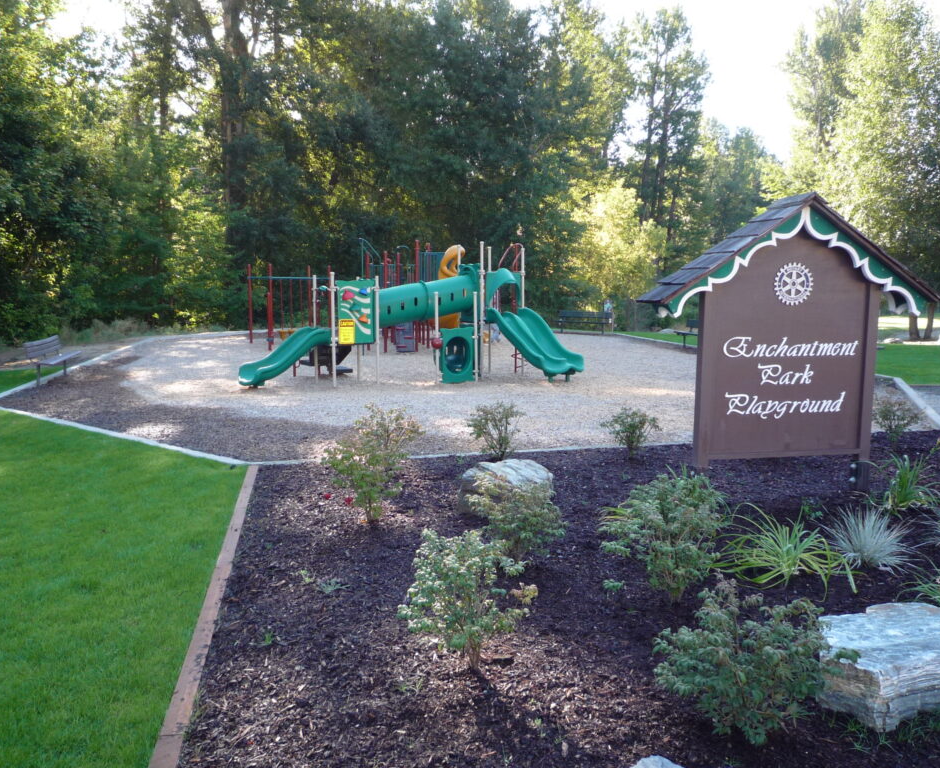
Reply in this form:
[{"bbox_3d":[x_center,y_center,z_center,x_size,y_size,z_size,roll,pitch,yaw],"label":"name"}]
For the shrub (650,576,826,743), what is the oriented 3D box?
[{"bbox_3d":[0.962,0.998,2.773,0.580,0.580,0.540,0,7,0],"label":"shrub"}]

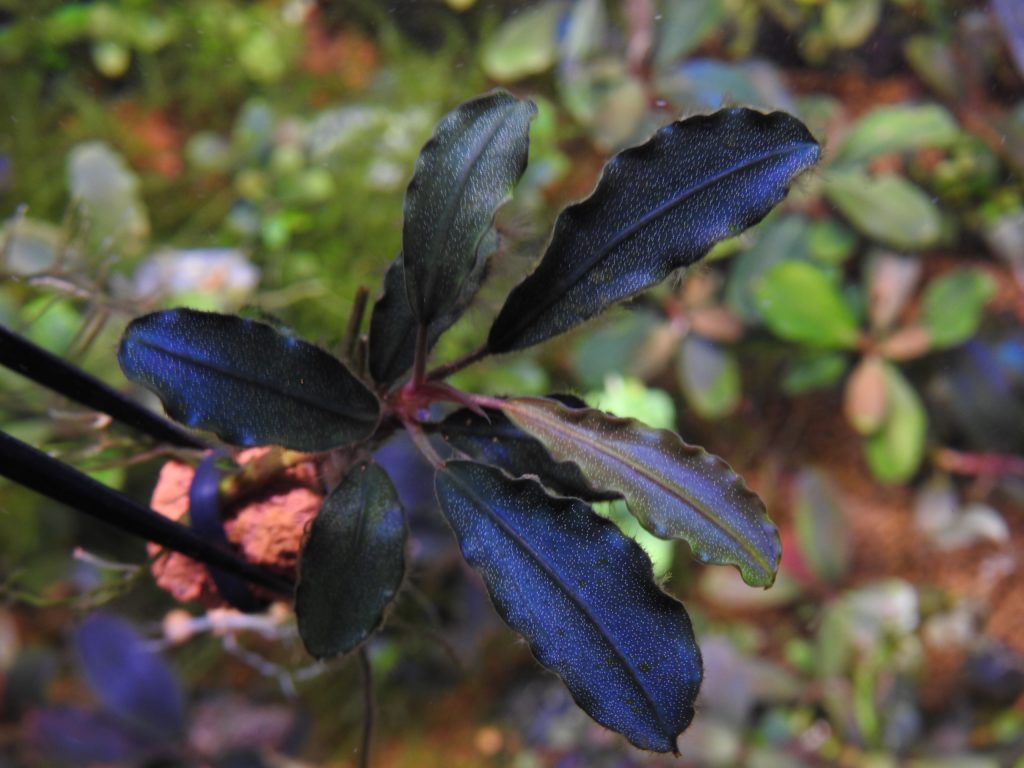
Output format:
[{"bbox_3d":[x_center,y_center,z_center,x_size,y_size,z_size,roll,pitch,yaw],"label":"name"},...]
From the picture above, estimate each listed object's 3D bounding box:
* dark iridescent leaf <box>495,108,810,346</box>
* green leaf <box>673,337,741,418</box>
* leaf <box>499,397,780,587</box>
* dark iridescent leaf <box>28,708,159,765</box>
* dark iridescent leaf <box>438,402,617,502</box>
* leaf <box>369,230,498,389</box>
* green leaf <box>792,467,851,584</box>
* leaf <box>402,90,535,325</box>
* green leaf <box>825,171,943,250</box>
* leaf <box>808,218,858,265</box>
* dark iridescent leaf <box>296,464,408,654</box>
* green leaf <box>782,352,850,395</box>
[{"bbox_3d":[0.018,-0.025,0.248,0.059,0.019,0.009,-31,-2,14],"label":"dark iridescent leaf"},{"bbox_3d":[0.045,-0.002,0.378,0.014,0.004,0.020,-10,71,1],"label":"green leaf"},{"bbox_3d":[0.020,0.013,0.248,0.051,0.008,0.016,33,86,18],"label":"leaf"},{"bbox_3d":[-0.090,0.076,0.350,0.028,0.005,0.010,14,62,-3],"label":"dark iridescent leaf"},{"bbox_3d":[0.005,0.008,0.261,0.035,0.005,0.015,15,84,3],"label":"dark iridescent leaf"},{"bbox_3d":[-0.015,-0.014,0.263,0.014,0.005,0.031,32,87,-1],"label":"leaf"},{"bbox_3d":[0.070,0.032,0.365,0.012,0.004,0.027,-8,67,4],"label":"green leaf"},{"bbox_3d":[-0.010,-0.028,0.250,0.016,0.038,0.007,26,16,-2],"label":"leaf"},{"bbox_3d":[0.091,-0.043,0.395,0.031,0.005,0.018,31,76,17],"label":"green leaf"},{"bbox_3d":[0.077,-0.035,0.395,0.012,0.004,0.013,-23,68,-3],"label":"leaf"},{"bbox_3d":[-0.025,0.028,0.257,0.017,0.004,0.031,14,79,-3],"label":"dark iridescent leaf"},{"bbox_3d":[0.072,-0.002,0.385,0.017,0.004,0.009,-27,66,-6],"label":"green leaf"}]

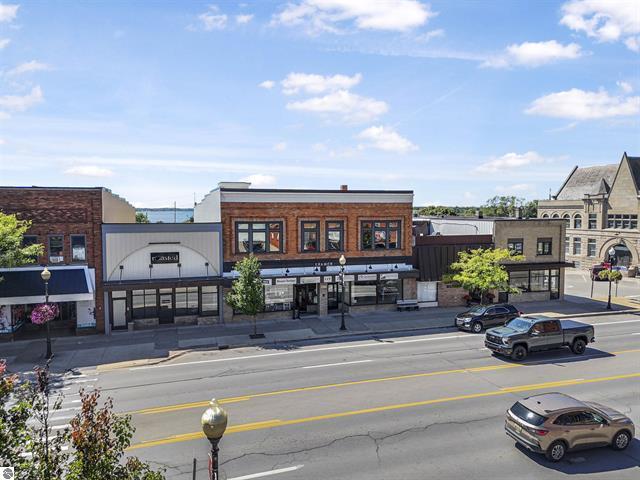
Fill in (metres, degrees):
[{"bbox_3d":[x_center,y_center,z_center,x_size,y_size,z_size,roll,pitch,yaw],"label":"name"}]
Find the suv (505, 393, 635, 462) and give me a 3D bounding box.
[{"bbox_3d":[8.895,6.435,15.876,4.580,1.680,1.880,-1,4,-15],"label":"suv"}]

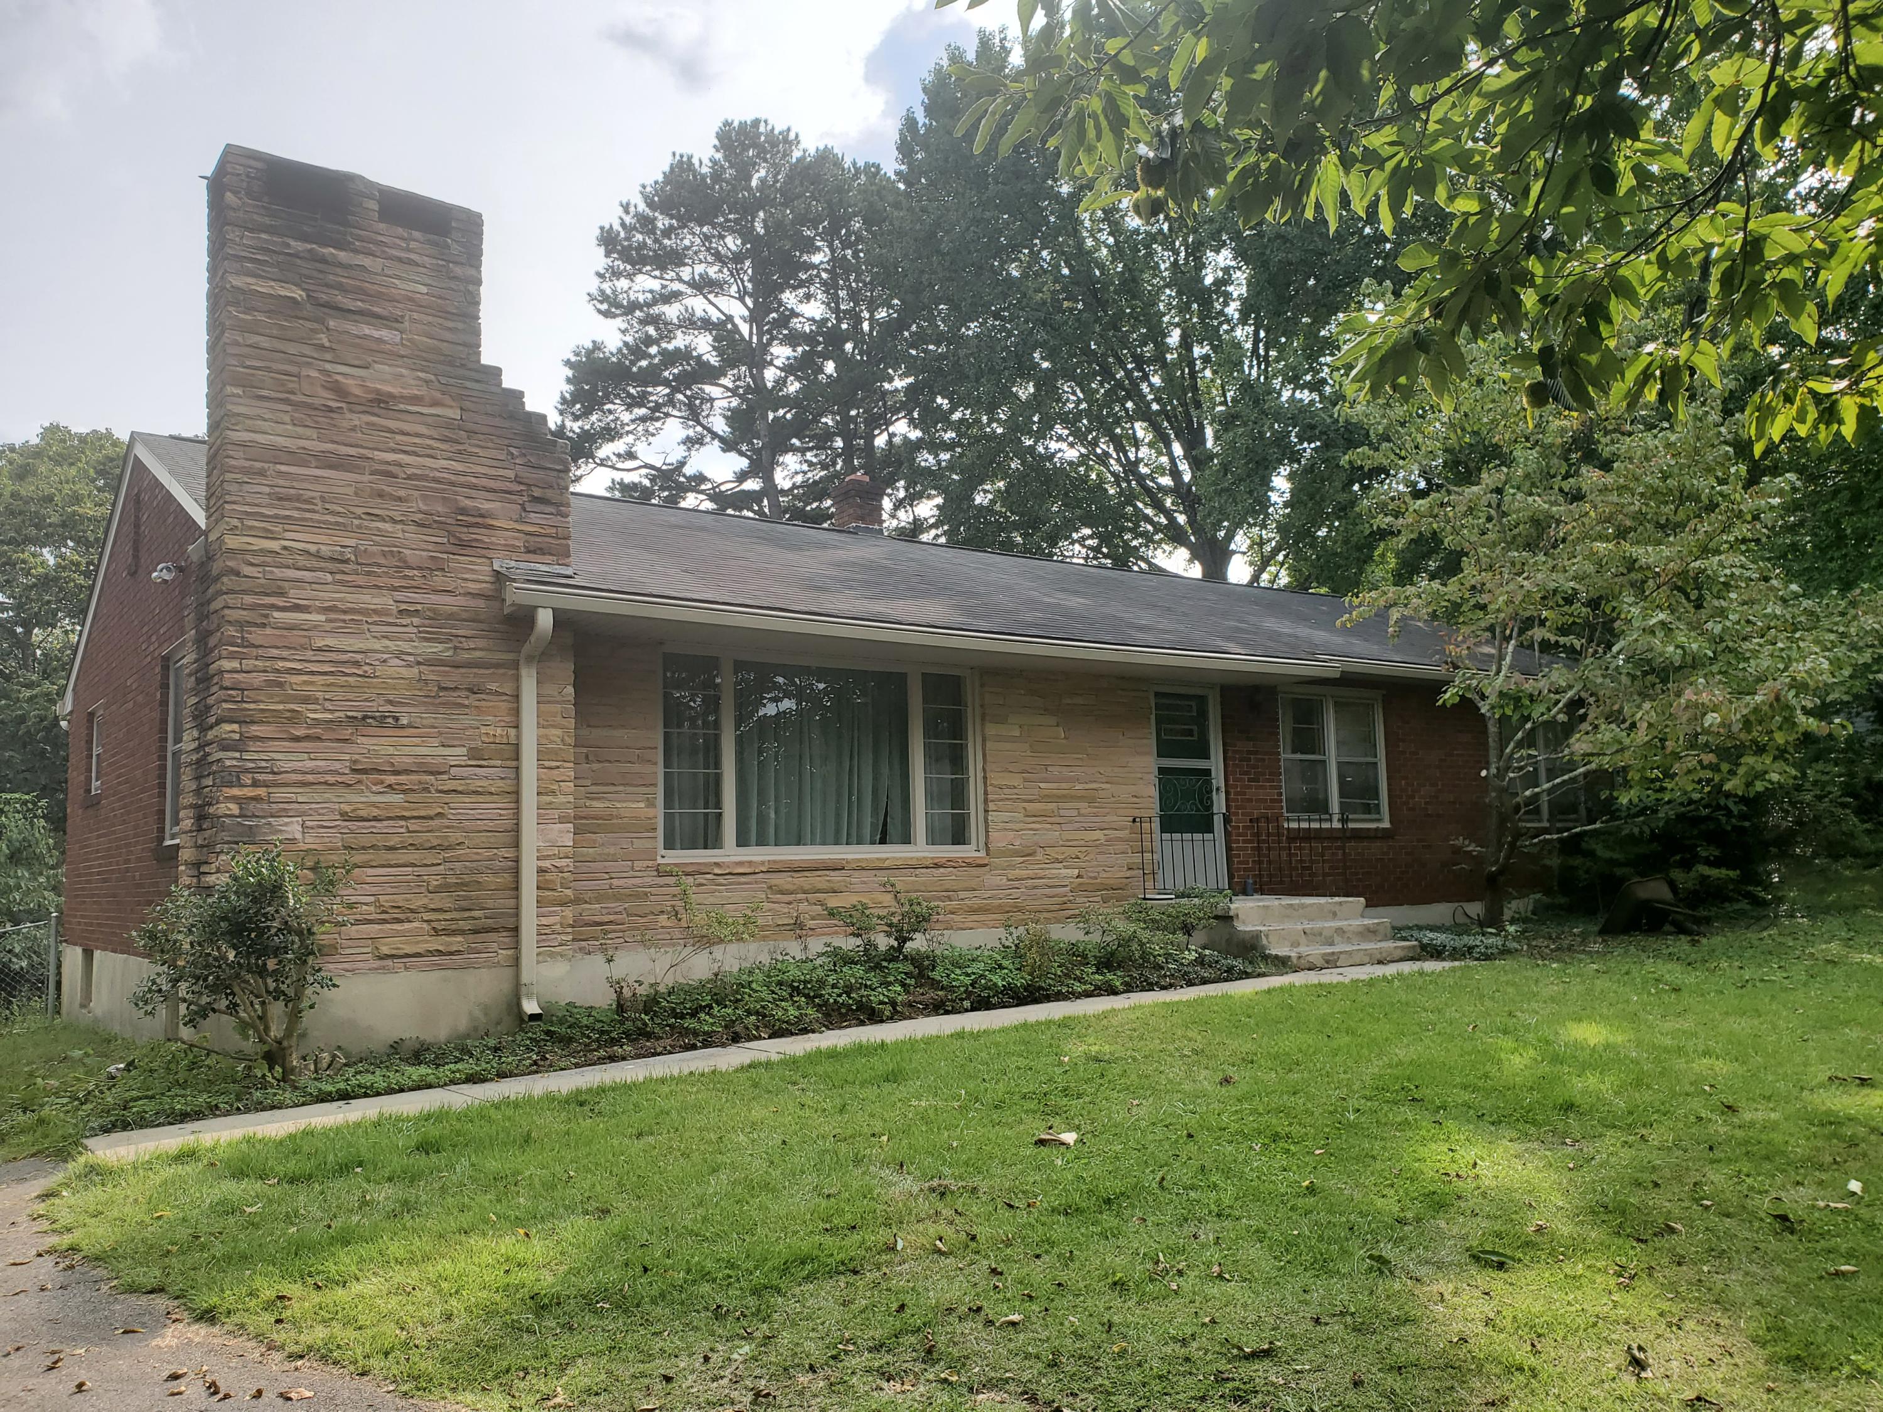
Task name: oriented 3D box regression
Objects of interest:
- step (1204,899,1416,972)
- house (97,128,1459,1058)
[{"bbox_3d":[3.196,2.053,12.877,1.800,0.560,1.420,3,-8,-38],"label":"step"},{"bbox_3d":[-0.028,0.189,16.368,16.672,5.567,9.073,3,-8,-37],"label":"house"}]

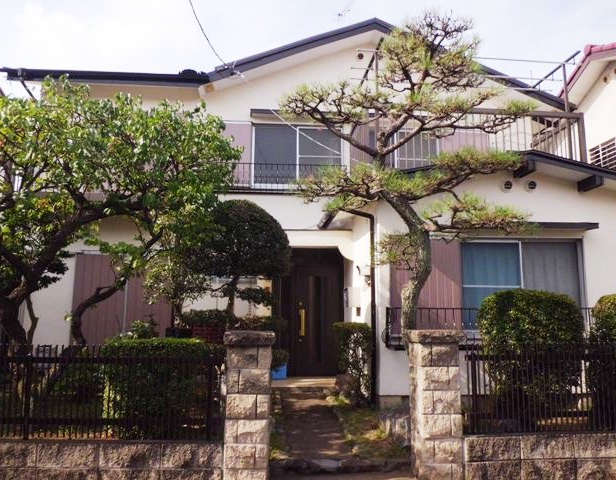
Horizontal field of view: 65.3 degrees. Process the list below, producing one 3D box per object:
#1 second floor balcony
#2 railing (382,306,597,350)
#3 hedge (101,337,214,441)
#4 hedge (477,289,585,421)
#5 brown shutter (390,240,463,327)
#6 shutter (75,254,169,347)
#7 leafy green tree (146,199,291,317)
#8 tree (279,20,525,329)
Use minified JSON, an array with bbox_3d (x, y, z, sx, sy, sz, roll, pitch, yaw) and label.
[{"bbox_3d":[1.608,-1.528,8.641,6.200,1.350,1.400,1,-8,-4],"label":"second floor balcony"},{"bbox_3d":[2.367,1.134,6.215,2.780,0.530,0.280,1,-8,-4],"label":"railing"},{"bbox_3d":[-1.453,1.466,4.856,1.010,0.864,0.800,1,-8,-4],"label":"hedge"},{"bbox_3d":[2.175,1.111,4.715,1.080,1.280,1.020,1,-8,-4],"label":"hedge"},{"bbox_3d":[1.614,0.598,6.558,1.003,1.252,0.100,1,-8,-4],"label":"brown shutter"},{"bbox_3d":[-3.288,1.103,8.522,1.719,1.698,0.100,1,-8,-4],"label":"shutter"},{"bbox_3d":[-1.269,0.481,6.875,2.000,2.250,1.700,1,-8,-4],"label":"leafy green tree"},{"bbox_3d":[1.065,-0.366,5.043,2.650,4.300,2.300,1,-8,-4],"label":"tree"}]

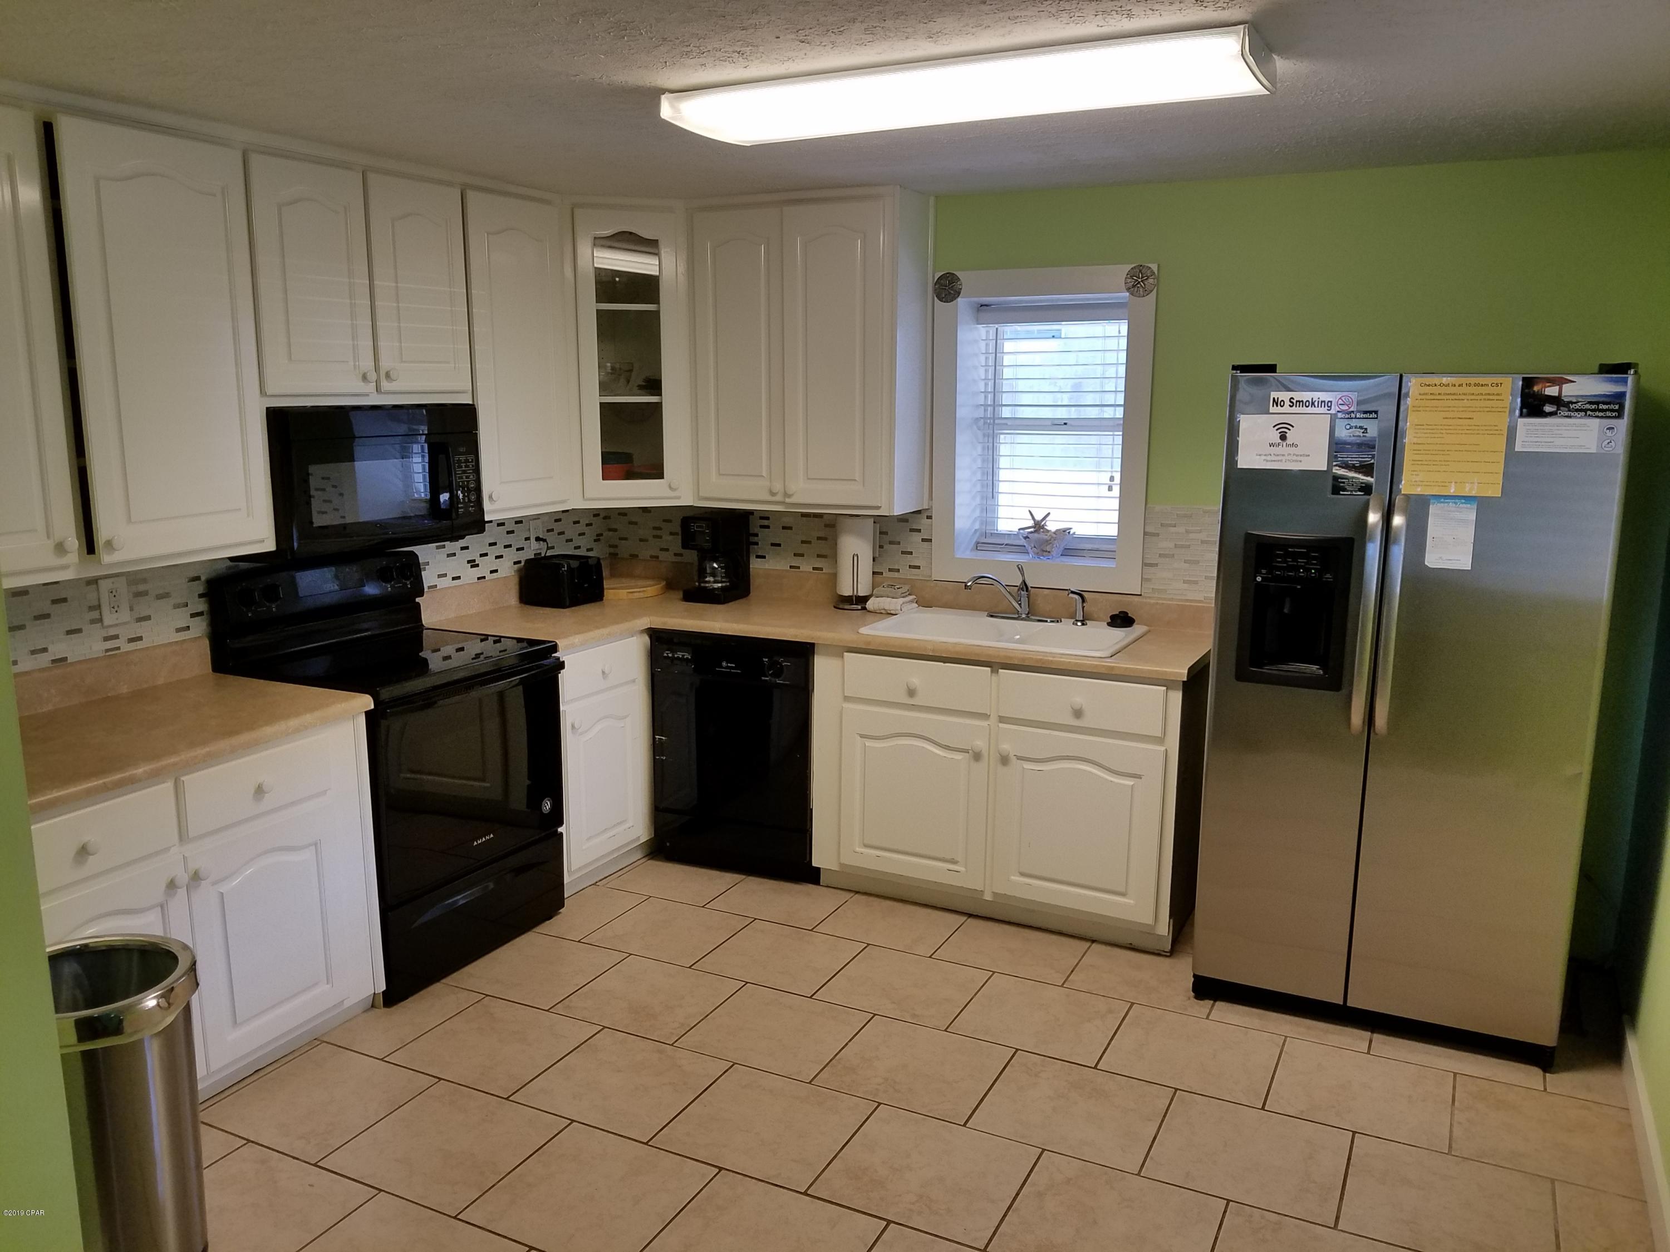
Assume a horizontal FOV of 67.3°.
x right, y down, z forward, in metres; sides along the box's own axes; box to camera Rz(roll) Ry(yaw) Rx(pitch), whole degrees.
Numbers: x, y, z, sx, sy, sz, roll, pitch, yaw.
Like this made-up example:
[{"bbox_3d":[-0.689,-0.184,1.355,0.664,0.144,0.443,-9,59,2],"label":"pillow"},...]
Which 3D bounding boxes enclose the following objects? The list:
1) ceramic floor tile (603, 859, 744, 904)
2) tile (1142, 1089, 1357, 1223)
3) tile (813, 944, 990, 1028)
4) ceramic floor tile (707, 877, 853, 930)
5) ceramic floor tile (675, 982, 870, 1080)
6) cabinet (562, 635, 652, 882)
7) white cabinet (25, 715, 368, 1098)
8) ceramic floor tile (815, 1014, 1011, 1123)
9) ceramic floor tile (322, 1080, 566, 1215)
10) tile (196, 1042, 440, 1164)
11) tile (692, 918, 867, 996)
[{"bbox_3d":[-0.537,0.897,4.450,0.405,0.010,0.391,6,12,26],"label":"ceramic floor tile"},{"bbox_3d":[0.945,1.207,2.861,0.405,0.010,0.391,6,12,26],"label":"tile"},{"bbox_3d":[0.203,1.048,3.640,0.405,0.012,0.395,5,12,26],"label":"tile"},{"bbox_3d":[-0.176,0.948,4.322,0.406,0.010,0.385,5,12,26],"label":"ceramic floor tile"},{"bbox_3d":[-0.158,1.097,3.391,0.404,0.010,0.386,5,12,26],"label":"ceramic floor tile"},{"bbox_3d":[-1.032,0.435,4.391,0.585,0.850,0.480,5,12,26],"label":"cabinet"},{"bbox_3d":[-1.732,0.703,3.125,0.610,0.860,0.980,6,12,26],"label":"white cabinet"},{"bbox_3d":[0.212,1.150,3.261,0.406,0.010,0.402,5,12,26],"label":"ceramic floor tile"},{"bbox_3d":[-0.892,1.194,2.892,0.405,0.010,0.391,6,12,26],"label":"ceramic floor tile"},{"bbox_3d":[-1.275,1.174,3.108,0.406,0.010,0.402,5,12,26],"label":"tile"},{"bbox_3d":[-0.163,1.013,3.821,0.405,0.012,0.395,5,12,26],"label":"tile"}]

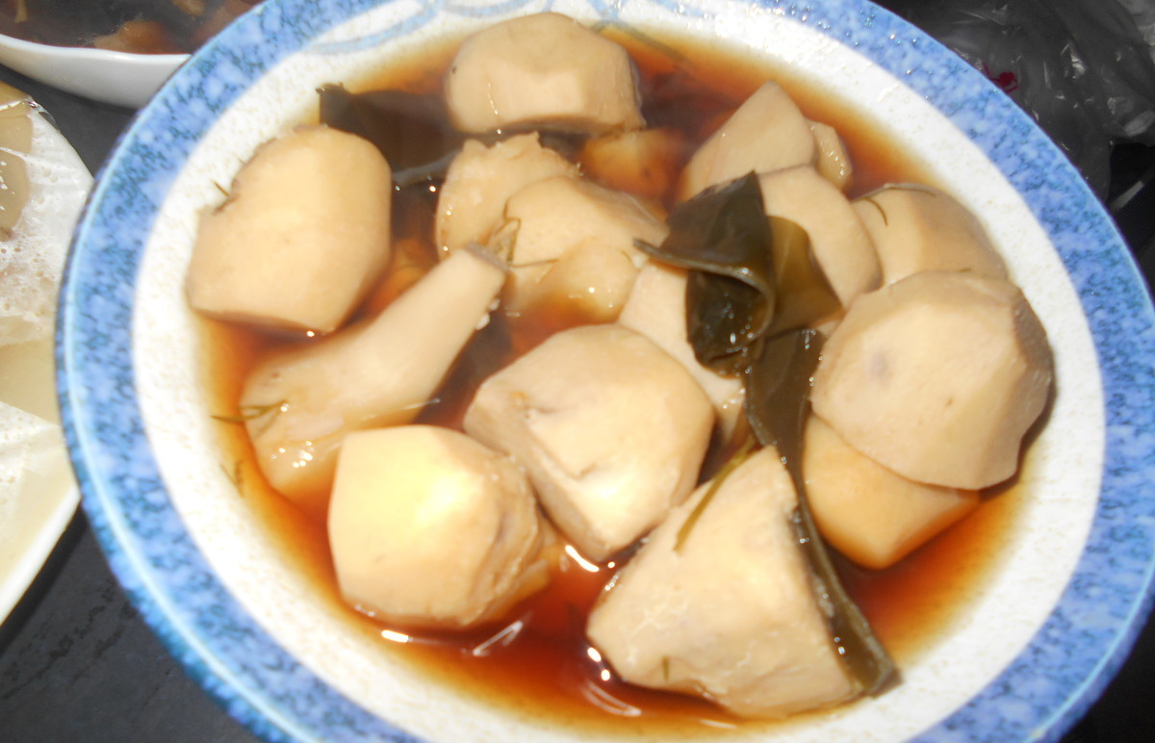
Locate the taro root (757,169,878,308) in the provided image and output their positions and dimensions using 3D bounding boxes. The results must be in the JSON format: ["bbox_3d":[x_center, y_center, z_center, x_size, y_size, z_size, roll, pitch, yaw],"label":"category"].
[{"bbox_3d":[0.060,-0.034,0.227,0.038,0.031,0.045,-29,67,-22],"label":"taro root"}]

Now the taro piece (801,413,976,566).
[{"bbox_3d":[0.076,0.026,0.208,0.042,0.032,0.042,-24,66,-20],"label":"taro piece"}]

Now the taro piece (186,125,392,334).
[{"bbox_3d":[-0.061,-0.029,0.189,0.040,0.042,0.041,3,59,-6],"label":"taro piece"}]

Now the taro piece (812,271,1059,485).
[{"bbox_3d":[0.071,0.002,0.178,0.040,0.037,0.038,29,60,9],"label":"taro piece"}]

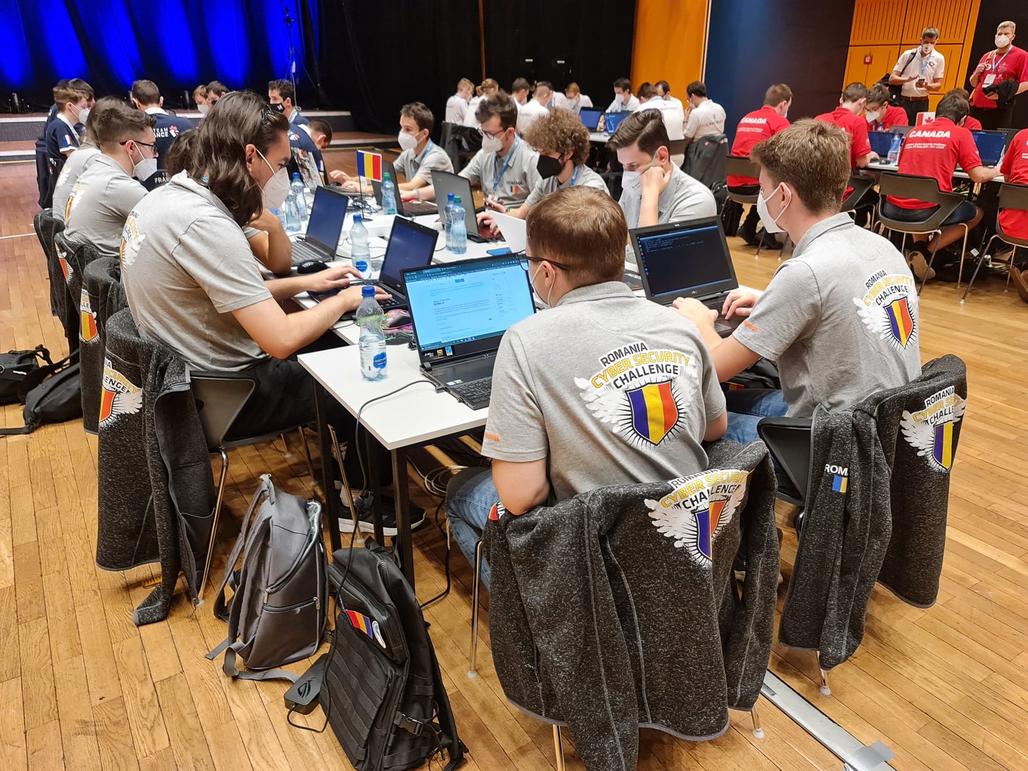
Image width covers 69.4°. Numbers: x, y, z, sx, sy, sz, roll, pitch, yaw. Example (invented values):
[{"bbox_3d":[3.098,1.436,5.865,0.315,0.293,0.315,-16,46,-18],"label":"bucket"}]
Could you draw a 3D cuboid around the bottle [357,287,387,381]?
[{"bbox_3d":[-0.340,-0.125,1.748,0.066,0.218,0.066,-14,26,-29],"label":"bottle"}]

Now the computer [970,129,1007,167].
[{"bbox_3d":[3.324,-1.721,5.393,0.330,0.236,0.350,-15,27,-30],"label":"computer"}]

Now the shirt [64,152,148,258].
[{"bbox_3d":[-1.698,-0.718,3.187,0.400,0.580,0.500,-17,28,-33],"label":"shirt"}]

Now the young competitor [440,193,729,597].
[{"bbox_3d":[0.158,0.169,1.695,0.540,1.200,0.740,-12,26,-24],"label":"young competitor"}]

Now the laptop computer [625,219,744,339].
[{"bbox_3d":[0.626,-0.347,2.269,0.390,0.240,0.380,-15,27,-29],"label":"laptop computer"}]

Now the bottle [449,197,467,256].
[{"bbox_3d":[-0.227,-0.657,3.037,0.065,0.216,0.065,0,22,0],"label":"bottle"}]

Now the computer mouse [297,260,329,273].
[{"bbox_3d":[-0.758,-0.445,2.785,0.113,0.037,0.064,-15,27,-30],"label":"computer mouse"}]

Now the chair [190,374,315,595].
[{"bbox_3d":[-0.841,0.148,2.315,0.540,0.770,0.520,-16,28,-31],"label":"chair"}]

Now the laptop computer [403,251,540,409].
[{"bbox_3d":[-0.027,-0.148,1.778,0.358,0.235,0.348,-14,26,-29],"label":"laptop computer"}]

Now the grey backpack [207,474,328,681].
[{"bbox_3d":[-0.644,0.480,2.016,0.250,0.450,0.290,5,20,-24],"label":"grey backpack"}]

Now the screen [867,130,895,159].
[{"bbox_3d":[3.237,-2.121,6.547,0.020,0.208,0.335,8,13,-39],"label":"screen"}]

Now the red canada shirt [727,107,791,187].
[{"bbox_3d":[2.006,-1.870,5.871,0.420,0.630,0.500,-18,29,-34],"label":"red canada shirt"}]

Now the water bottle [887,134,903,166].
[{"bbox_3d":[2.841,-1.772,5.520,0.073,0.240,0.073,-15,27,-30],"label":"water bottle"}]

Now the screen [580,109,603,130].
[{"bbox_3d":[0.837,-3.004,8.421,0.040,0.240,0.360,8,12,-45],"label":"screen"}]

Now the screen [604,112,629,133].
[{"bbox_3d":[1.353,-3.153,9.000,0.365,0.235,0.320,-12,25,-27],"label":"screen"}]

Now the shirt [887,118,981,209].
[{"bbox_3d":[2.821,-1.475,4.945,0.460,0.600,0.530,-20,30,-37],"label":"shirt"}]

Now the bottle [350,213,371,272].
[{"bbox_3d":[-0.549,-0.497,2.653,0.066,0.221,0.066,-1,23,0],"label":"bottle"}]

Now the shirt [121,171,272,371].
[{"bbox_3d":[-0.908,-0.300,2.160,0.390,0.630,0.500,-17,28,-33],"label":"shirt"}]

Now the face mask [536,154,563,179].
[{"bbox_3d":[0.149,-0.874,2.970,0.090,0.110,0.130,-33,35,-19],"label":"face mask"}]

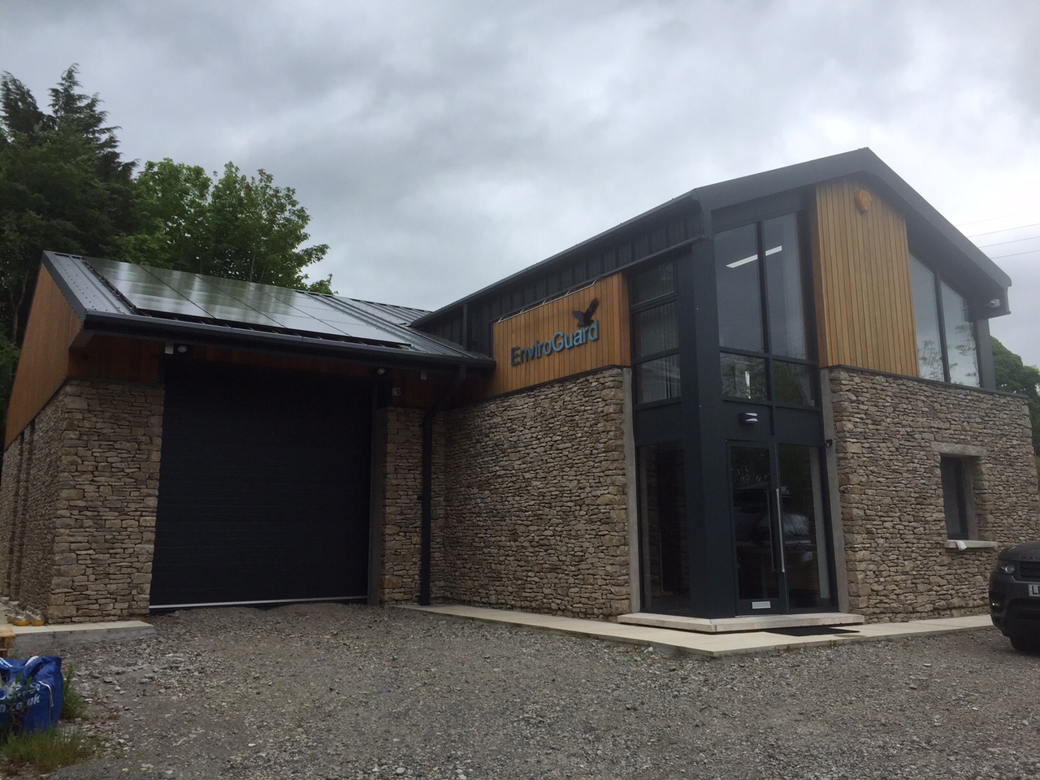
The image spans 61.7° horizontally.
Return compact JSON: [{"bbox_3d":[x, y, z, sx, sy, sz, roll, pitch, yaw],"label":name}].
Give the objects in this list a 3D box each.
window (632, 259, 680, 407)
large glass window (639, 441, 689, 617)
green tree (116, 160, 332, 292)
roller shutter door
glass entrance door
[{"bbox_3d":[1.746,-0.733,11.242,0.103,1.864,0.865,6,-12,-33],"label":"window"},{"bbox_3d":[1.772,1.706,10.808,0.103,2.081,0.855,6,-12,-33],"label":"large glass window"},{"bbox_3d":[-11.505,-1.845,32.767,8.500,14.500,8.000,6,-12,-33],"label":"green tree"},{"bbox_3d":[-3.973,1.489,13.882,3.420,3.718,0.124,6,-12,-33],"label":"roller shutter door"},{"bbox_3d":[3.290,1.729,10.975,1.792,2.111,0.103,6,-12,-33],"label":"glass entrance door"}]

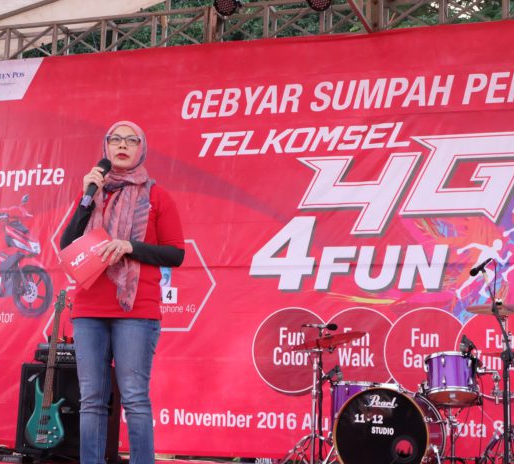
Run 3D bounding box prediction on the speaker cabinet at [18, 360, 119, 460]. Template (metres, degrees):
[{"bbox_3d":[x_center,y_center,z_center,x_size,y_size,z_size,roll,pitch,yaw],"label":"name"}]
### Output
[{"bbox_3d":[-1.327,1.280,7.310,0.581,0.623,0.439,-1,-12,17],"label":"speaker cabinet"}]

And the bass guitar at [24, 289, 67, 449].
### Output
[{"bbox_3d":[-1.391,0.935,7.040,0.310,1.103,0.080,-3,-21,17],"label":"bass guitar"}]

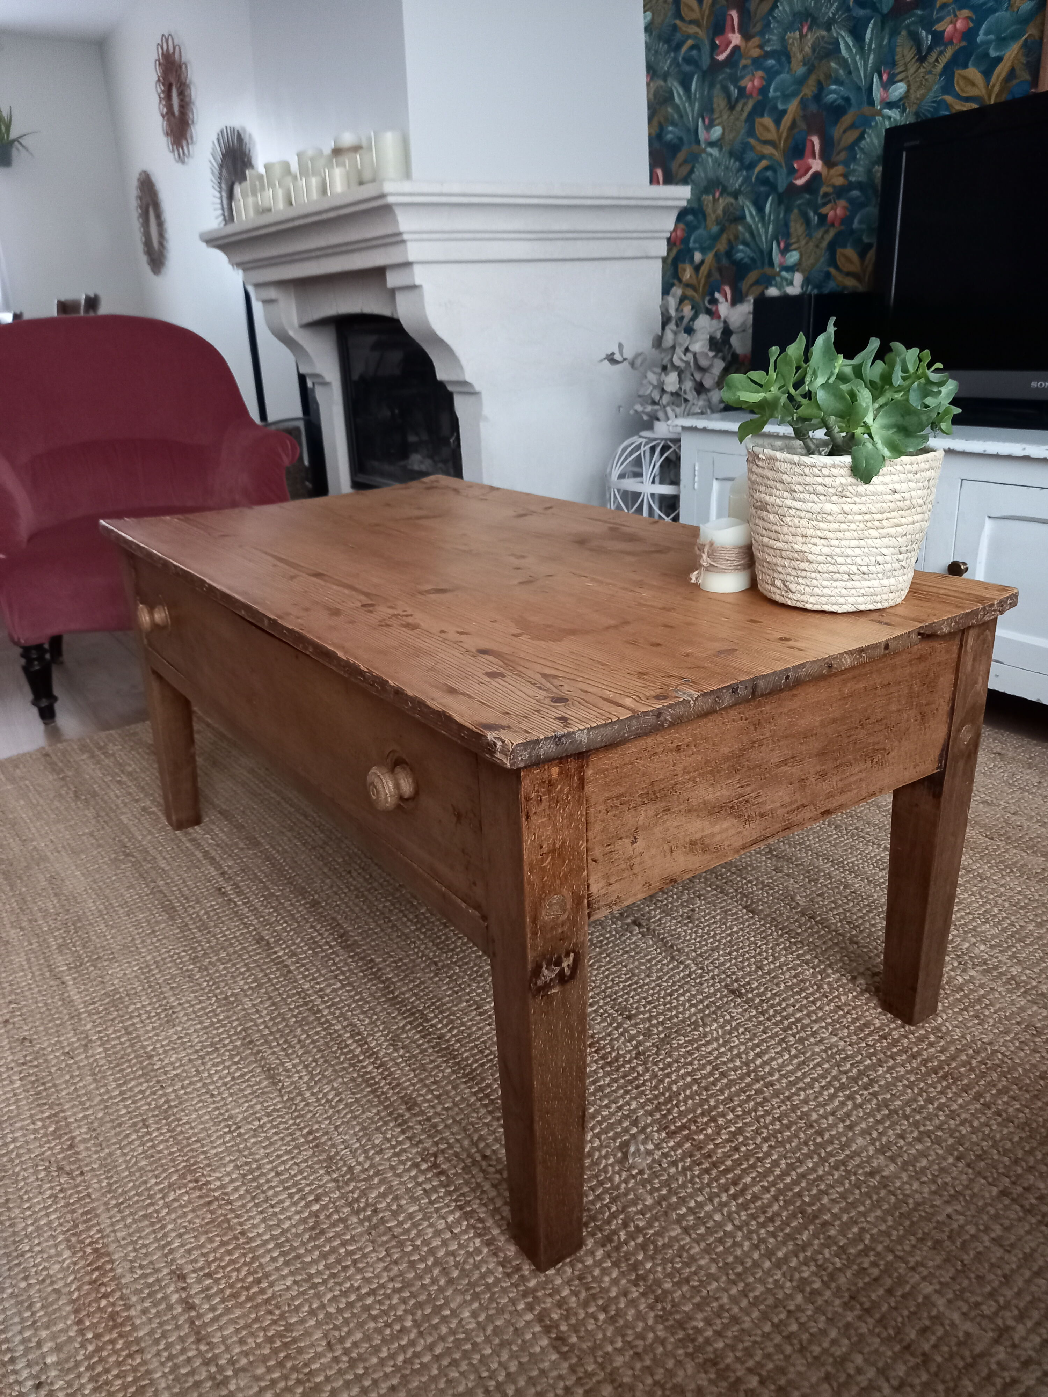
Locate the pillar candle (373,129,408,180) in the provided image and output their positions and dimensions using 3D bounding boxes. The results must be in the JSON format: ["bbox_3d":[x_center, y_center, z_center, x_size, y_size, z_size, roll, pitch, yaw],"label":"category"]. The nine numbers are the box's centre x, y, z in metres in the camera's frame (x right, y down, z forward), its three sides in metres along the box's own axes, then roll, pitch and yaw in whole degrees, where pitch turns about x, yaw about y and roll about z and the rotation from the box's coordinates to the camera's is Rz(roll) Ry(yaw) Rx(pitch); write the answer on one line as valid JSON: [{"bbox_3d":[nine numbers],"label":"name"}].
[{"bbox_3d":[-0.344,-1.405,2.637,0.088,0.140,0.088,-14,24,-29],"label":"pillar candle"}]

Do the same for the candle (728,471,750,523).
[{"bbox_3d":[0.244,-0.186,1.061,0.051,0.100,0.051,-14,24,-29],"label":"candle"}]

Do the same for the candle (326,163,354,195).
[{"bbox_3d":[-0.509,-1.438,2.817,0.070,0.090,0.070,-14,24,-29],"label":"candle"}]

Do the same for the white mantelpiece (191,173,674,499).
[{"bbox_3d":[-0.329,-1.084,3.486,0.934,1.090,1.494,-14,24,-29],"label":"white mantelpiece"}]

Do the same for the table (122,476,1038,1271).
[{"bbox_3d":[-0.070,0.048,1.311,0.582,0.490,1.082,-16,24,-32],"label":"table"}]

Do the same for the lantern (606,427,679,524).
[{"bbox_3d":[0.421,-0.554,2.941,0.360,0.430,0.360,-14,24,-29],"label":"lantern"}]

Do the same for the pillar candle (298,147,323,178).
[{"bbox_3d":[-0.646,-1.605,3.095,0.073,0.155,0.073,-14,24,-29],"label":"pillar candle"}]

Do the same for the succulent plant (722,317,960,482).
[{"bbox_3d":[0.288,-0.278,0.917,0.200,0.145,0.210,-16,24,-32],"label":"succulent plant"}]

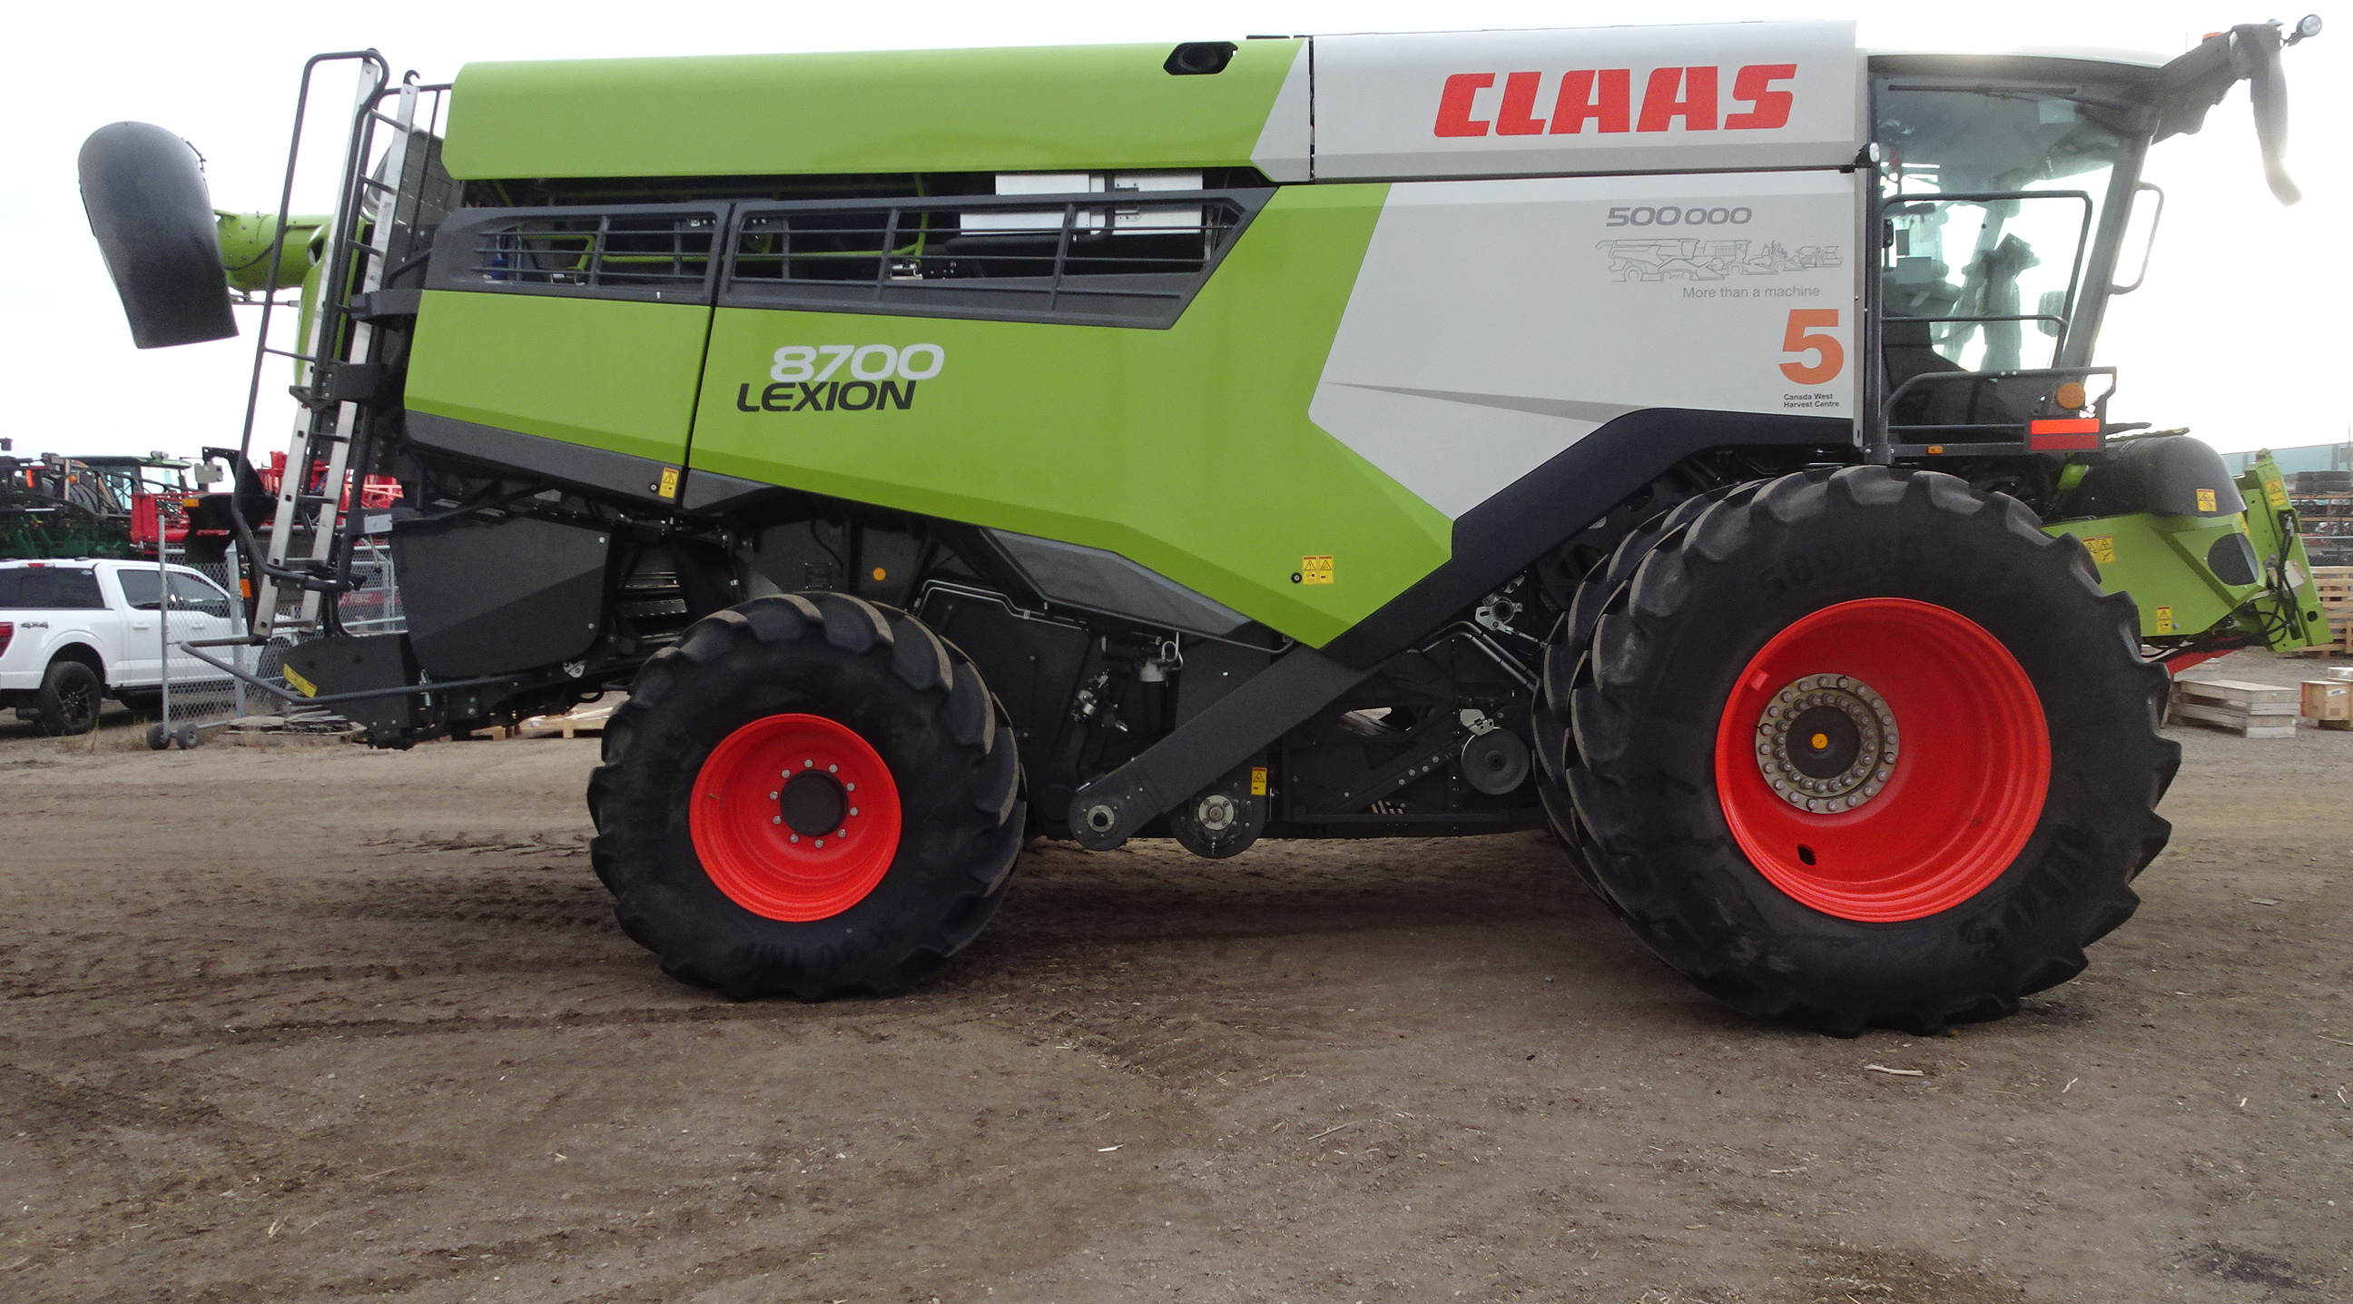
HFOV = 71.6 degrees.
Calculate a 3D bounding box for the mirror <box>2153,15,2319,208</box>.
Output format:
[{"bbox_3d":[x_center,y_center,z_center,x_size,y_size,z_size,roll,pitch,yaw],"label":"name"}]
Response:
[{"bbox_3d":[4.080,-2.030,6.300,0.420,0.680,0.600,0,2,4],"label":"mirror"}]

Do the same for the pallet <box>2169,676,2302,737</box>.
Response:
[{"bbox_3d":[11.700,0.646,18.040,0.560,0.490,1.800,0,2,10],"label":"pallet"}]

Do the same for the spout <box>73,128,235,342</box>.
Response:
[{"bbox_3d":[-5.560,-2.280,8.900,0.760,1.180,0.600,0,2,3],"label":"spout"}]

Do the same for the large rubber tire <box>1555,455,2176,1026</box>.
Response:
[{"bbox_3d":[2.469,0.315,6.267,2.040,1.980,1.360,0,2,4],"label":"large rubber tire"}]

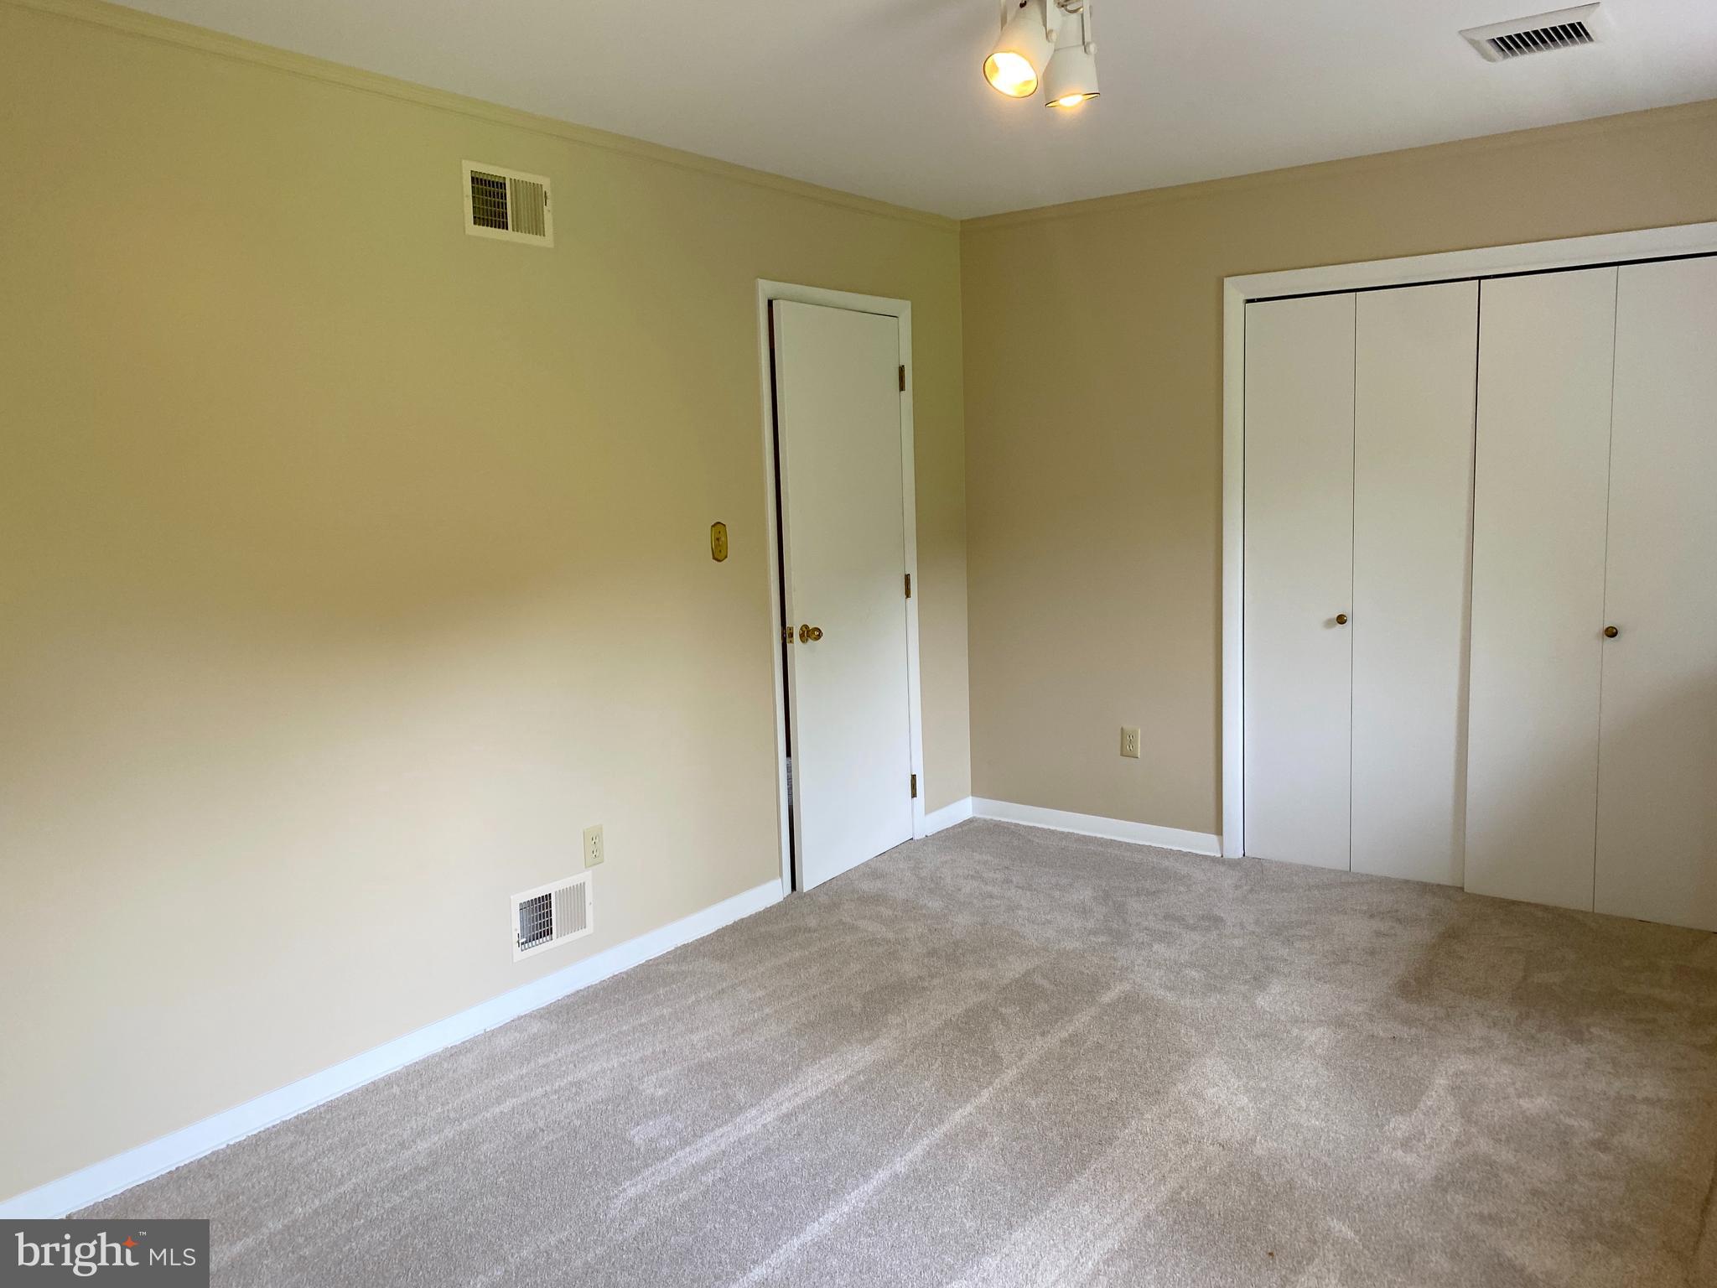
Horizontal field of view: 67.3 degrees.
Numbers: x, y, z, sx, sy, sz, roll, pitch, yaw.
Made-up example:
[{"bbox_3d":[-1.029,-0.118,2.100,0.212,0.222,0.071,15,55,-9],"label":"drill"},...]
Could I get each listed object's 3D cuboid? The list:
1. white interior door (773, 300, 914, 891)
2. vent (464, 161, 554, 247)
[{"bbox_3d":[-0.033,-0.179,4.659,0.038,2.010,0.755,3,9,32],"label":"white interior door"},{"bbox_3d":[-0.917,-1.151,3.388,0.018,0.184,0.287,4,9,36],"label":"vent"}]

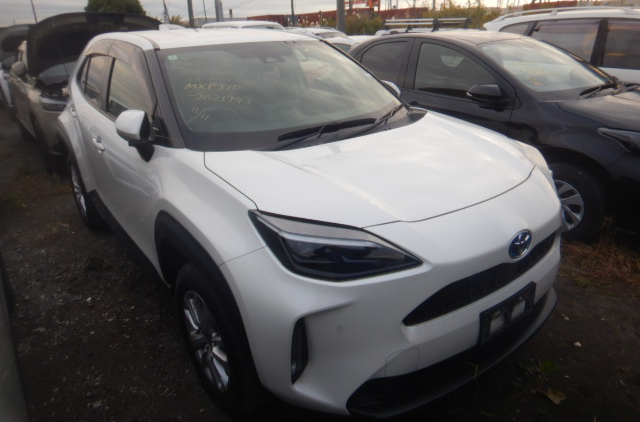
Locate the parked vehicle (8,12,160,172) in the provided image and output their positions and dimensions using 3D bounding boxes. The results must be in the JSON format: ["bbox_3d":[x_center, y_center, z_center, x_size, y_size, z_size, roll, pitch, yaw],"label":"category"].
[{"bbox_3d":[-3.621,-1.961,6.818,1.760,1.780,4.250,-18,27,-34],"label":"parked vehicle"}]

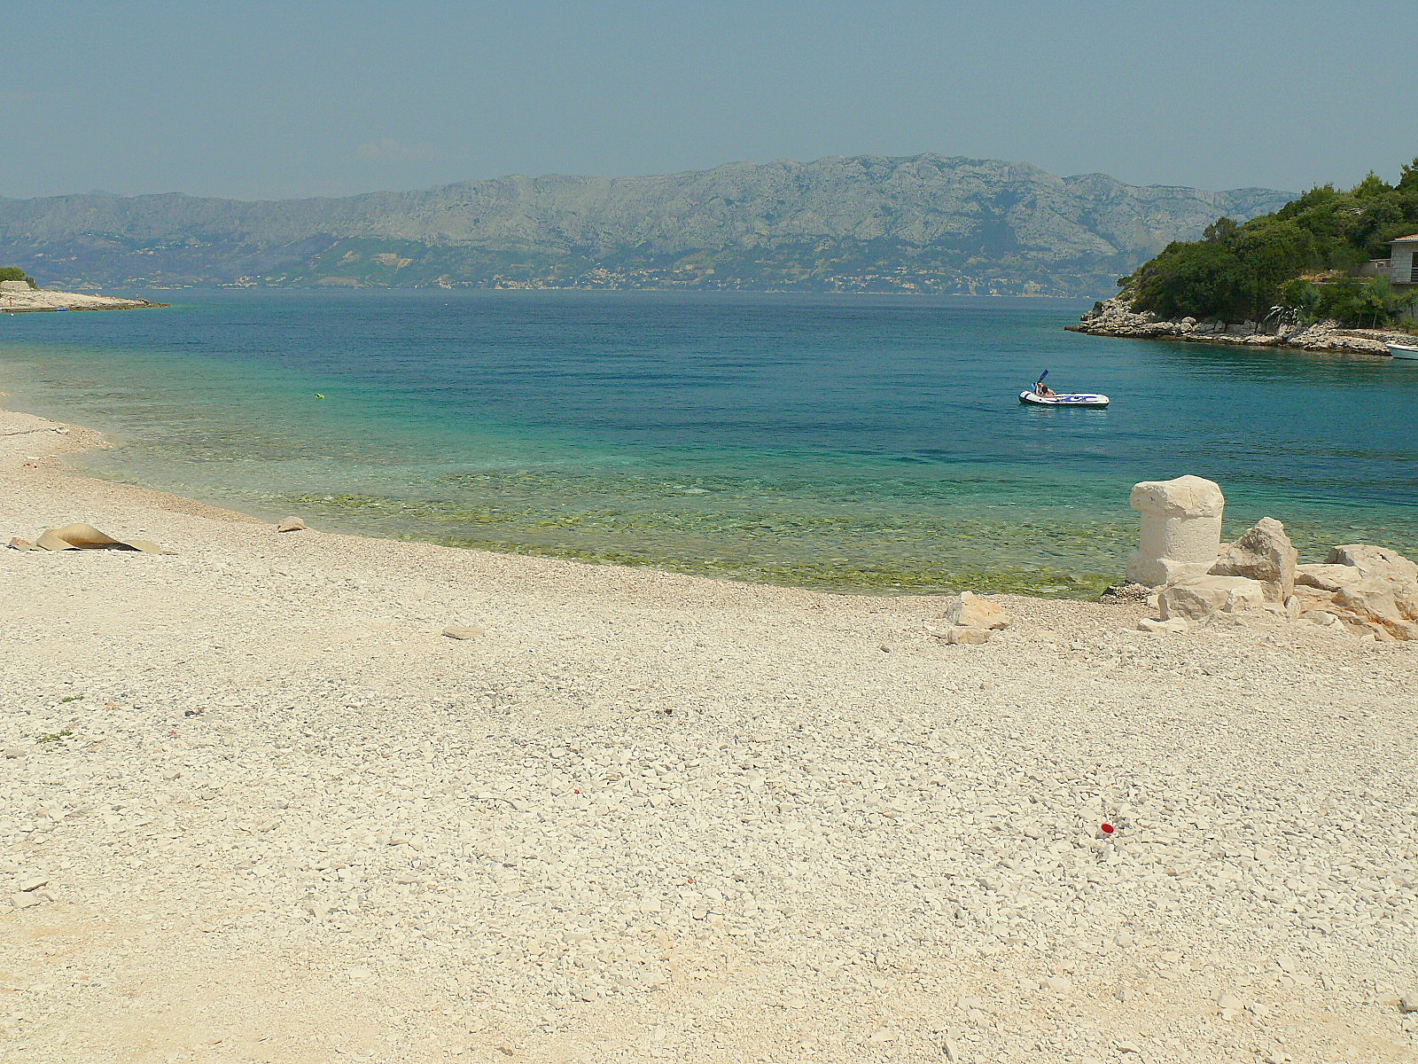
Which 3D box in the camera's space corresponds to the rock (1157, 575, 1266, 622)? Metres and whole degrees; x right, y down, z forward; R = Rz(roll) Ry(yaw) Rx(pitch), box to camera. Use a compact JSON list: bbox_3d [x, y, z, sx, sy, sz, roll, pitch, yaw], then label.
[{"bbox_3d":[4.520,0.587,12.950,0.920,0.360,0.620,3,10,14],"label":"rock"}]

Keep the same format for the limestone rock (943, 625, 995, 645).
[{"bbox_3d":[2.152,0.859,11.900,0.400,0.120,0.250,2,10,10],"label":"limestone rock"}]

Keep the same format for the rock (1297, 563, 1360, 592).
[{"bbox_3d":[5.909,0.436,13.700,0.580,0.190,0.480,4,10,17],"label":"rock"}]

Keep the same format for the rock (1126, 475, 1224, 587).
[{"bbox_3d":[4.695,-0.028,14.500,0.820,1.060,0.820,-2,10,-15],"label":"rock"}]

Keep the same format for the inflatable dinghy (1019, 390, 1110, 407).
[{"bbox_3d":[9.819,-3.679,39.600,2.450,0.400,1.150,6,11,27],"label":"inflatable dinghy"}]

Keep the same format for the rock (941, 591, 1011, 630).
[{"bbox_3d":[2.327,0.683,12.500,0.560,0.280,0.380,2,10,10],"label":"rock"}]

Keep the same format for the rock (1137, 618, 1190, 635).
[{"bbox_3d":[3.869,0.795,12.200,0.410,0.110,0.220,4,10,17],"label":"rock"}]

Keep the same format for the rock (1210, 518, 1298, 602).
[{"bbox_3d":[5.119,0.252,13.500,0.760,0.780,0.450,4,10,17],"label":"rock"}]

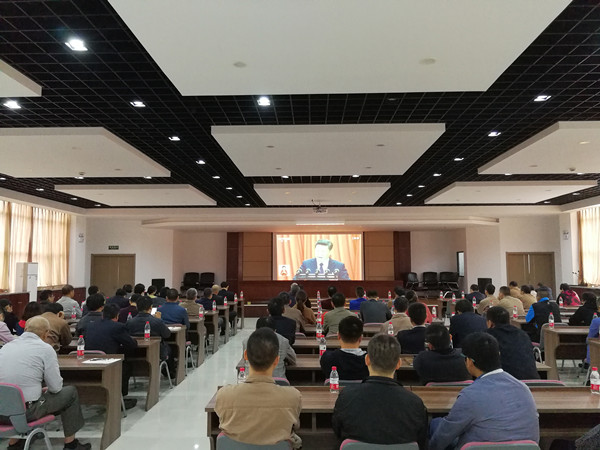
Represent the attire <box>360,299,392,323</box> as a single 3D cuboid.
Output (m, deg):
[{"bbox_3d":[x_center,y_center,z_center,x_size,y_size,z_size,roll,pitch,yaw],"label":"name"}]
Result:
[{"bbox_3d":[1.147,1.420,6.950,0.490,0.630,0.420,0,-5,2],"label":"attire"}]

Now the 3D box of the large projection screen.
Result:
[{"bbox_3d":[0.684,1.141,16.851,3.208,1.728,0.100,0,-5,2],"label":"large projection screen"}]

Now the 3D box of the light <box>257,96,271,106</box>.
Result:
[{"bbox_3d":[-0.415,-1.433,5.355,0.160,0.080,0.160,0,-5,2],"label":"light"}]

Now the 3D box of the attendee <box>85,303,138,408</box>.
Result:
[{"bbox_3d":[-2.041,1.458,5.035,0.520,1.245,0.880,-1,-5,12],"label":"attendee"}]

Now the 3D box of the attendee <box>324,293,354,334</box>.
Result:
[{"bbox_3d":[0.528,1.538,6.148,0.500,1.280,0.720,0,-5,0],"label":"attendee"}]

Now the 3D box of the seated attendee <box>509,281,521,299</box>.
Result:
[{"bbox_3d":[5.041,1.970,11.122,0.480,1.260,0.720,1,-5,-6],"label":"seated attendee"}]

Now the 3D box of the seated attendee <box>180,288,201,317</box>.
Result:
[{"bbox_3d":[-1.891,1.746,8.319,0.480,1.250,0.840,-1,-5,8],"label":"seated attendee"}]

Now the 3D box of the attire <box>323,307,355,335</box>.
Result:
[{"bbox_3d":[0.504,1.328,5.873,0.480,0.630,0.420,0,-5,2],"label":"attire"}]

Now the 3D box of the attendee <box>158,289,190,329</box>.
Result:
[{"bbox_3d":[-1.837,1.598,6.973,0.510,1.270,0.780,-1,-5,5],"label":"attendee"}]

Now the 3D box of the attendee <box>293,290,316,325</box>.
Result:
[{"bbox_3d":[0.058,1.591,6.911,0.470,1.260,0.760,0,-5,2],"label":"attendee"}]

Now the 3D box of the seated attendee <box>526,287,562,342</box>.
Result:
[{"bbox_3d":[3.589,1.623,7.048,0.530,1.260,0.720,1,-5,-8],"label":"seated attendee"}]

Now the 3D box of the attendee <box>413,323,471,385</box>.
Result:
[{"bbox_3d":[1.124,1.397,3.852,0.520,1.170,0.750,0,-5,-2],"label":"attendee"}]

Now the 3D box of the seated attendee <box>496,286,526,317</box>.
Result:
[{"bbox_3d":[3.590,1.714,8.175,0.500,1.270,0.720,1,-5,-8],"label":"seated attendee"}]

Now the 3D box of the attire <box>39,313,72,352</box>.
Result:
[{"bbox_3d":[-2.638,1.239,4.951,0.500,0.680,0.550,-1,-5,12],"label":"attire"}]

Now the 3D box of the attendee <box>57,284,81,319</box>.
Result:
[{"bbox_3d":[-3.949,1.700,8.139,0.500,1.280,0.780,-1,-5,14],"label":"attendee"}]

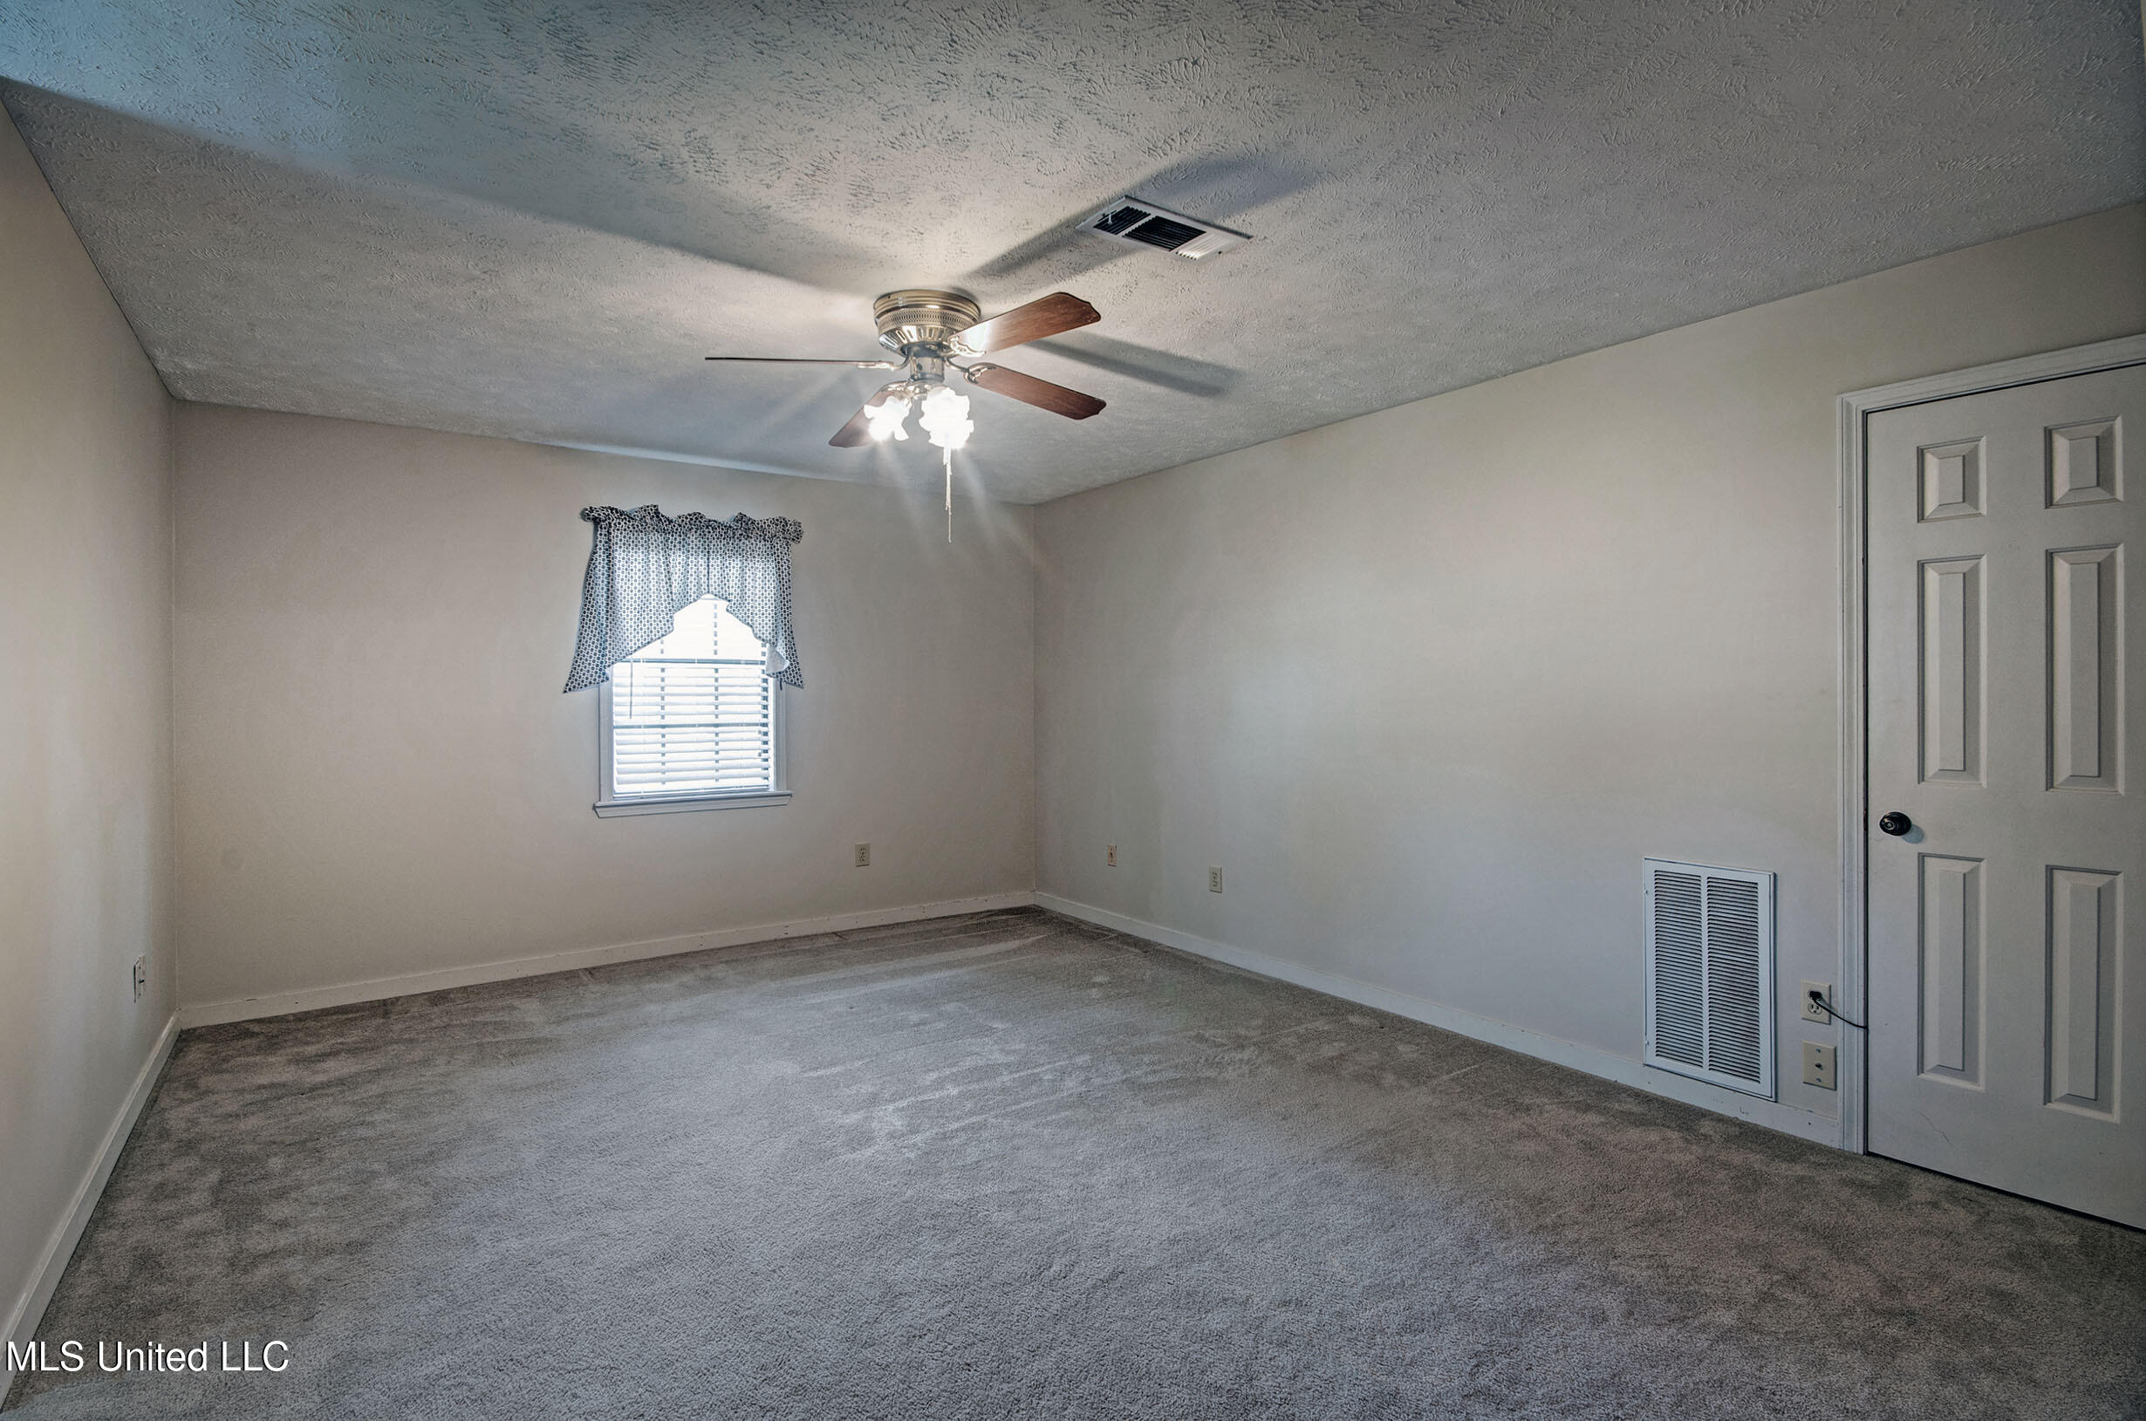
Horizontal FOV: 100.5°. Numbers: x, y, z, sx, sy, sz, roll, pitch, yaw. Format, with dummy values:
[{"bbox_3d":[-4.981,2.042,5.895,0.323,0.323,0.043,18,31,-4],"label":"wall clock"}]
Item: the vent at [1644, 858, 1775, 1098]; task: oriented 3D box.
[{"bbox_3d":[1.997,0.835,2.812,0.035,0.692,0.348,-1,1,-40],"label":"vent"}]

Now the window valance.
[{"bbox_3d":[-1.886,-0.541,4.407,1.097,0.910,0.120,-1,1,-31],"label":"window valance"}]

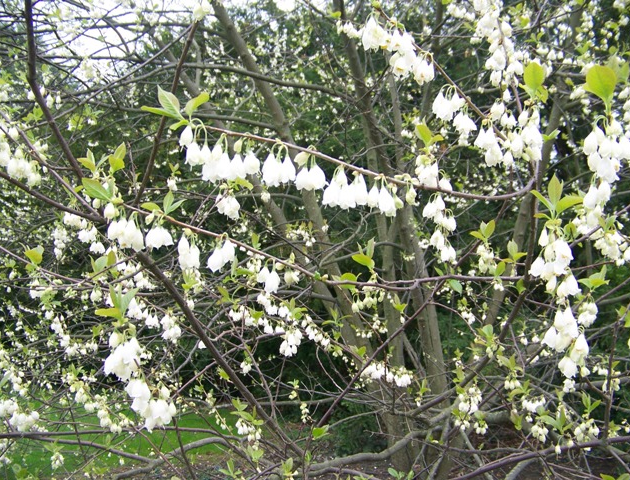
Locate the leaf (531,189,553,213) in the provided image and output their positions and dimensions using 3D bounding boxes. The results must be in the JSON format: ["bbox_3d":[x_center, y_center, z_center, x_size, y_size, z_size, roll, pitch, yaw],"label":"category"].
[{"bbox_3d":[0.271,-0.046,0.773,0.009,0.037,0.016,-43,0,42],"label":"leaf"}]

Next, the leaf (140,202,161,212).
[{"bbox_3d":[-0.215,-0.043,0.853,0.027,0.010,0.017,4,37,0],"label":"leaf"}]

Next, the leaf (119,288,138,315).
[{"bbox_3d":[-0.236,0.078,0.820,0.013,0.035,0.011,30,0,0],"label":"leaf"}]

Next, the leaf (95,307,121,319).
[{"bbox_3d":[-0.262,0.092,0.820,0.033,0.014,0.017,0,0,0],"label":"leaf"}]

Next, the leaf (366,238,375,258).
[{"bbox_3d":[0.086,0.013,1.003,0.015,0.032,0.009,12,0,17],"label":"leaf"}]

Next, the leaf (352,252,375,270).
[{"bbox_3d":[0.075,0.033,1.003,0.037,0.014,0.022,15,31,-9],"label":"leaf"}]

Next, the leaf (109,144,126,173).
[{"bbox_3d":[-0.298,-0.125,0.980,0.024,0.045,0.017,0,0,0],"label":"leaf"}]

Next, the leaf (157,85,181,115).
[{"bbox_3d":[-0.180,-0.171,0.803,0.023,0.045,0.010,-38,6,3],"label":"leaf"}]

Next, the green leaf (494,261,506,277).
[{"bbox_3d":[0.372,0.057,1.300,0.018,0.032,0.014,24,0,0],"label":"green leaf"}]

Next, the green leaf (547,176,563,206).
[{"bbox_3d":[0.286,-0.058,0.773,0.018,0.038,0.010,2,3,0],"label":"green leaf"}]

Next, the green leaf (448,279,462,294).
[{"bbox_3d":[0.226,0.076,1.053,0.016,0.029,0.009,-37,0,1],"label":"green leaf"}]

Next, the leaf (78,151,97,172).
[{"bbox_3d":[-0.344,-0.119,0.980,0.030,0.033,0.021,0,0,0],"label":"leaf"}]

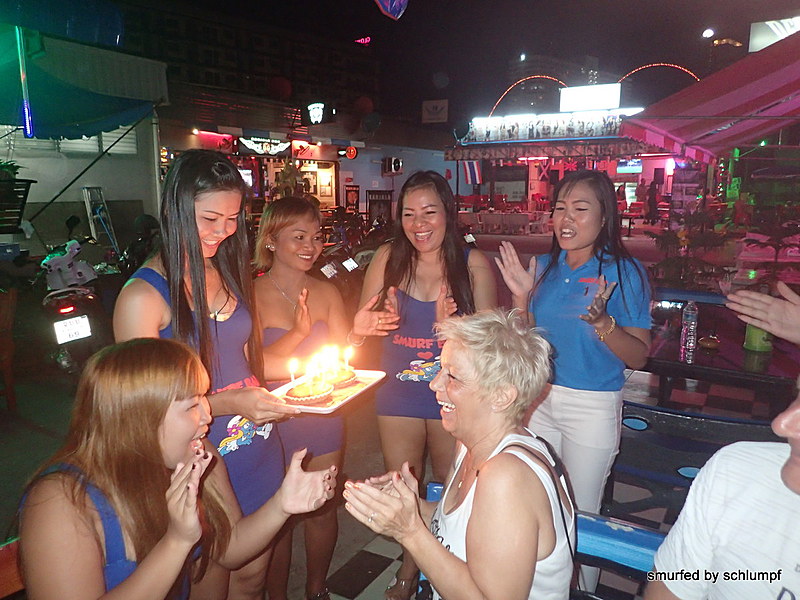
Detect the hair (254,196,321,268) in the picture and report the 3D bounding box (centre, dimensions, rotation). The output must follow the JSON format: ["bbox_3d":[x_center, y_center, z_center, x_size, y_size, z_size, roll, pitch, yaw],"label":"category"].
[{"bbox_3d":[-0.374,-0.231,1.921,0.200,0.250,0.220,-7,13,-33],"label":"hair"}]

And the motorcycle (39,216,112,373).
[{"bbox_3d":[-2.780,0.046,4.848,0.700,1.200,1.880,-6,12,-26],"label":"motorcycle"}]

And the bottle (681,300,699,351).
[{"bbox_3d":[1.201,0.125,2.398,0.066,0.260,0.066,3,12,17],"label":"bottle"}]

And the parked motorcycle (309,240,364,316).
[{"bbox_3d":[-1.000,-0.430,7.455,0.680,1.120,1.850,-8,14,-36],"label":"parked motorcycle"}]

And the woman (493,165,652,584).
[{"bbox_3d":[0.605,0.394,1.982,0.500,1.610,0.420,10,15,42],"label":"woman"}]

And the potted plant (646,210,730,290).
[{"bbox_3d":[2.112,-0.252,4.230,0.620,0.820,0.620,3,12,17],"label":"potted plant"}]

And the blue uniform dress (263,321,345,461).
[{"bbox_3d":[-0.336,0.329,2.030,0.330,0.510,0.240,-5,12,-23],"label":"blue uniform dress"}]

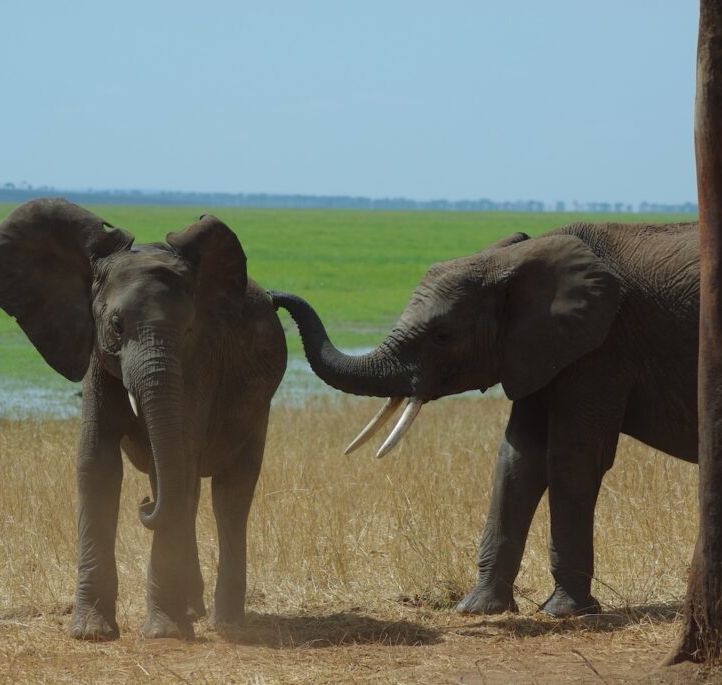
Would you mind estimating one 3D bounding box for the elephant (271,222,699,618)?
[{"bbox_3d":[1.200,0.397,28.050,3.400,2.150,1.120,0,2,-17],"label":"elephant"}]

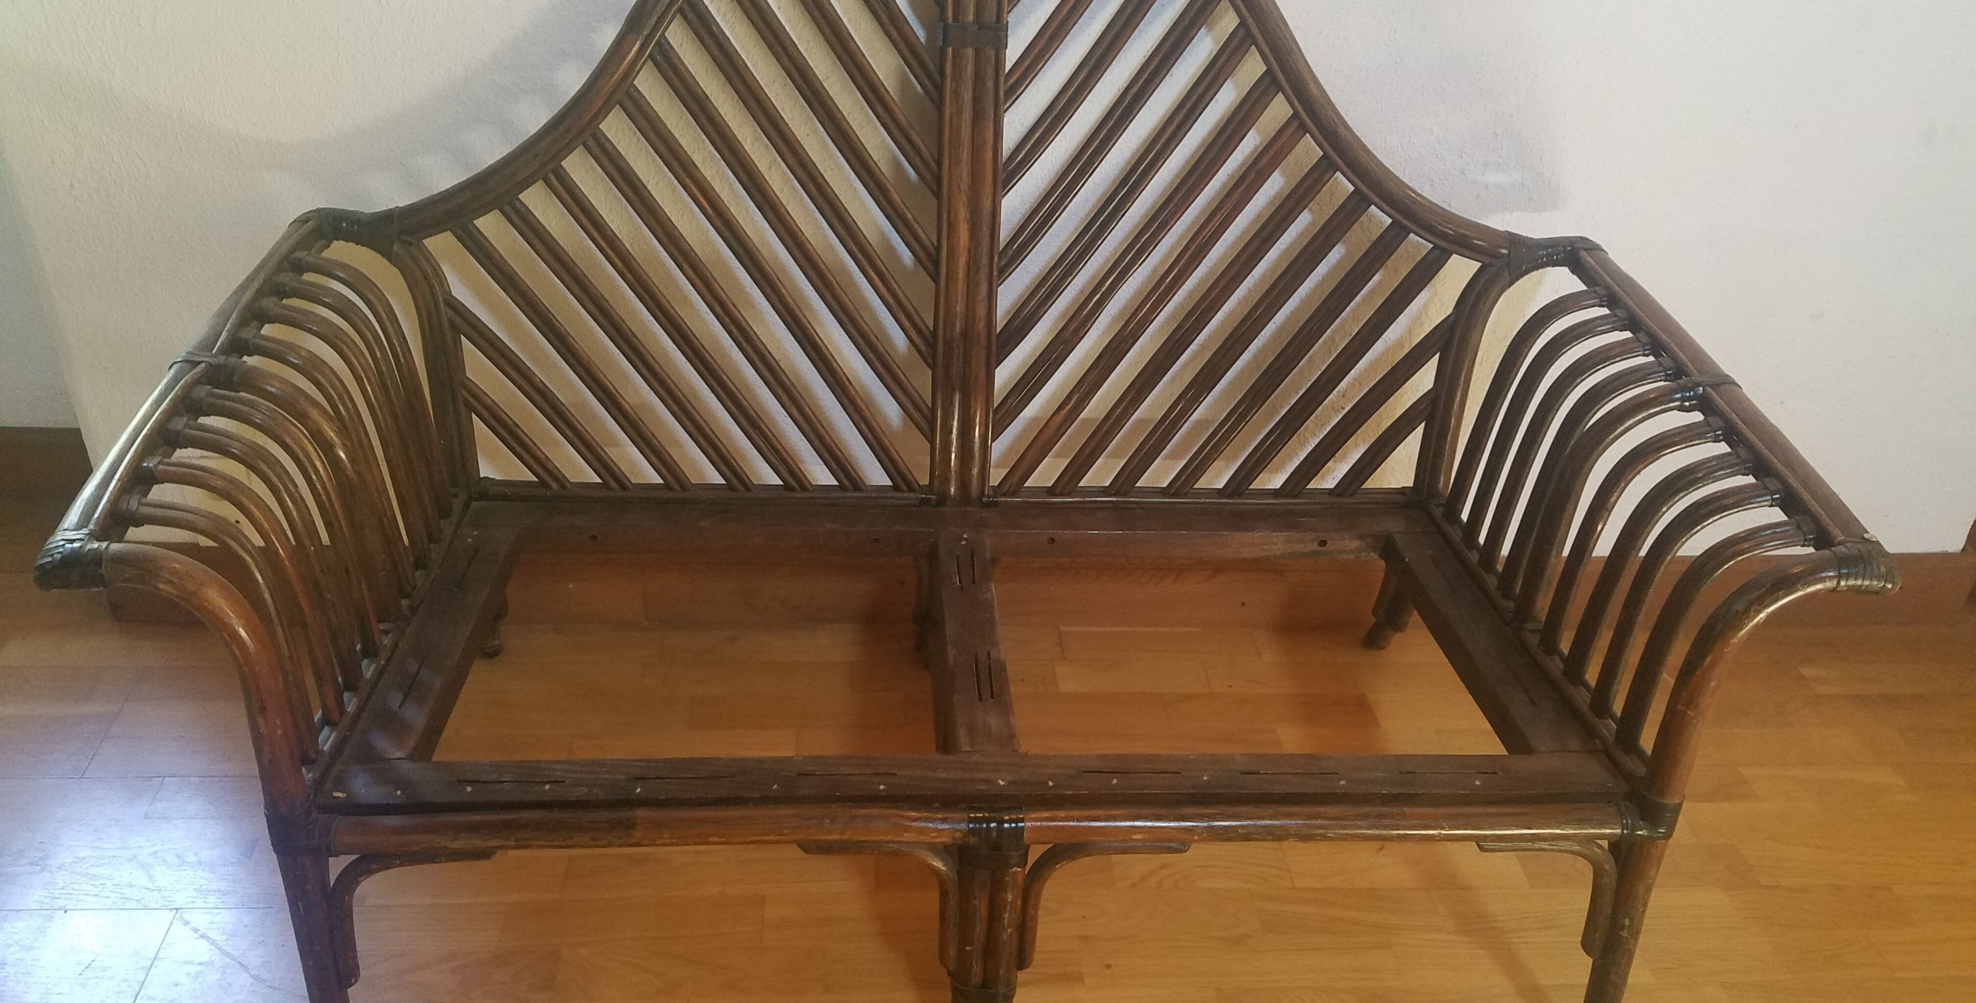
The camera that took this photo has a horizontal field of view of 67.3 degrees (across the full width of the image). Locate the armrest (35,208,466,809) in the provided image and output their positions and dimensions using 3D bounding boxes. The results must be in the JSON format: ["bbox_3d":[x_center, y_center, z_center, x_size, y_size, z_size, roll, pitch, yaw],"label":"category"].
[{"bbox_3d":[-0.651,-0.013,1.427,0.170,0.298,0.667,0,29,-5],"label":"armrest"}]

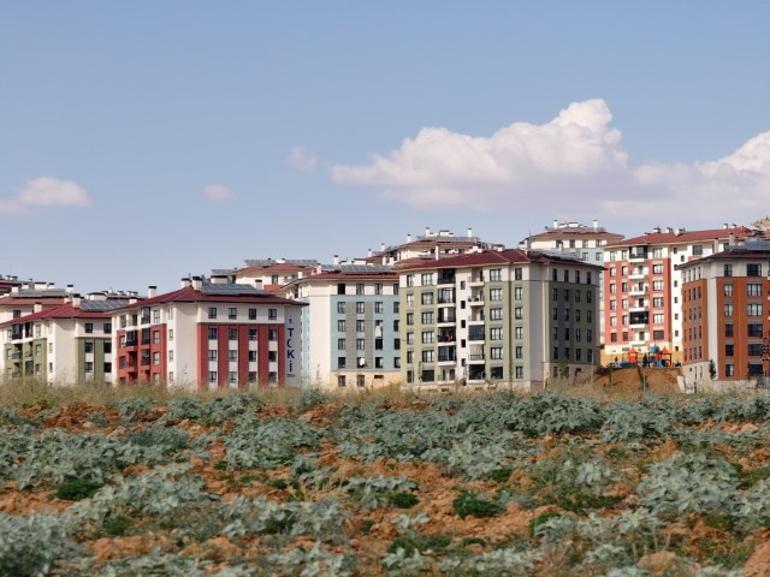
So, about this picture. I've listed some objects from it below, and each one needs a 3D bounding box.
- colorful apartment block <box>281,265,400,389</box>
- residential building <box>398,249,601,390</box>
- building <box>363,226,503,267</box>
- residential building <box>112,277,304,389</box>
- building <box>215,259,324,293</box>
[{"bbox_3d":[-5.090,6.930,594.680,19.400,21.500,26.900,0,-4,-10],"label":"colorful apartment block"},{"bbox_3d":[17.590,5.110,556.670,26.900,22.200,19.400,-4,-5,38],"label":"residential building"},{"bbox_3d":[9.070,-1.140,757.090,19.400,22.000,26.900,1,-4,-19],"label":"building"},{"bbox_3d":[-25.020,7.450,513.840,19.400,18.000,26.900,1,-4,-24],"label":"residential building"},{"bbox_3d":[-22.690,5.220,732.020,19.400,22.000,26.900,0,-4,-12],"label":"building"}]

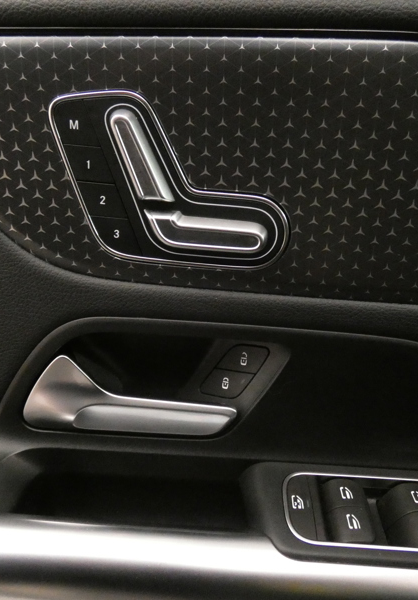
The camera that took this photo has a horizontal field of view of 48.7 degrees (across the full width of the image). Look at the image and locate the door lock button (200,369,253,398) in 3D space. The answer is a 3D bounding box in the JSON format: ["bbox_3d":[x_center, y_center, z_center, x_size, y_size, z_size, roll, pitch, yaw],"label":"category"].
[{"bbox_3d":[0.010,0.048,0.266,0.031,0.015,0.006,6,22,13],"label":"door lock button"}]

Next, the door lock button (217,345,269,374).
[{"bbox_3d":[0.019,0.033,0.260,0.031,0.015,0.006,6,22,13],"label":"door lock button"}]

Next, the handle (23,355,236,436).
[{"bbox_3d":[-0.044,0.054,0.262,0.115,0.040,0.030,2,21,3],"label":"handle"}]

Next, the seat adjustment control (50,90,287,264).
[{"bbox_3d":[-0.019,-0.057,0.232,0.123,0.087,0.020,2,21,3],"label":"seat adjustment control"}]

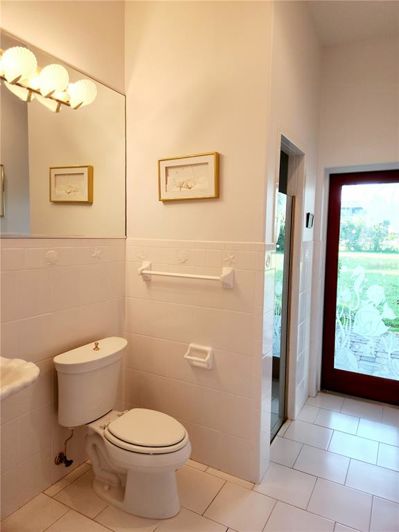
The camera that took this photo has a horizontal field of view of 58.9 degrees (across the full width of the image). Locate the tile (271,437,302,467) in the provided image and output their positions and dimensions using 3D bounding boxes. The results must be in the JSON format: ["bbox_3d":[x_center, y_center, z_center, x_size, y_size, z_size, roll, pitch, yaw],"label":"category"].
[{"bbox_3d":[0.571,1.258,2.391,0.193,0.012,0.305,4,5,29],"label":"tile"}]

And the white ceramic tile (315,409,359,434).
[{"bbox_3d":[1.089,1.232,2.802,0.305,0.012,0.305,4,5,29],"label":"white ceramic tile"}]

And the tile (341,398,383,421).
[{"bbox_3d":[1.377,1.221,2.991,0.305,0.012,0.305,4,5,29],"label":"tile"}]

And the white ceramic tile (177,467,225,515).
[{"bbox_3d":[-0.046,1.278,2.035,0.305,0.012,0.305,4,5,29],"label":"white ceramic tile"}]

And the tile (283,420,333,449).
[{"bbox_3d":[0.808,1.244,2.609,0.305,0.012,0.305,4,5,29],"label":"tile"}]

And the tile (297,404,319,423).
[{"bbox_3d":[0.897,1.220,2.908,0.136,0.012,0.305,4,5,29],"label":"tile"}]

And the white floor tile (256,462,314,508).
[{"bbox_3d":[0.510,1.284,2.077,0.295,0.012,0.305,4,5,29],"label":"white floor tile"}]

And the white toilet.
[{"bbox_3d":[-0.375,0.885,1.953,0.770,0.775,0.440,4,5,29],"label":"white toilet"}]

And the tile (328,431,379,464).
[{"bbox_3d":[1.075,1.260,2.462,0.305,0.012,0.305,4,5,29],"label":"tile"}]

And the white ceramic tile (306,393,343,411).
[{"bbox_3d":[1.115,1.205,3.135,0.294,0.012,0.305,4,5,29],"label":"white ceramic tile"}]

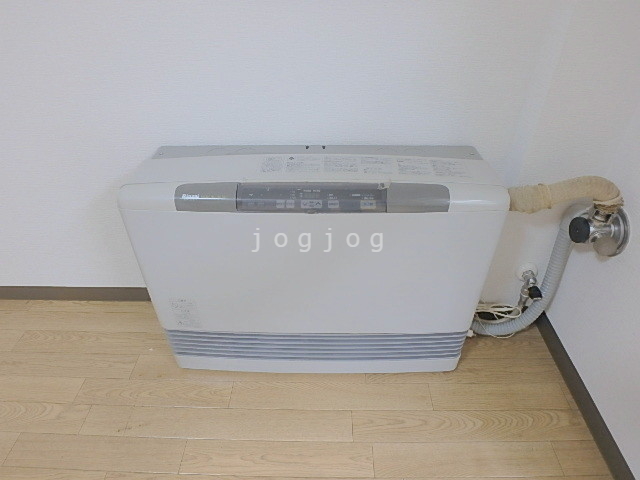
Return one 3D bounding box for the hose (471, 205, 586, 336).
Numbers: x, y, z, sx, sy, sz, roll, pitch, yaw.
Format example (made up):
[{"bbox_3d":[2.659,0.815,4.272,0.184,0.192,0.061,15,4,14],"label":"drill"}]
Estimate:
[{"bbox_3d":[0.516,0.082,0.985,0.185,0.473,0.079,0,37,1],"label":"hose"}]

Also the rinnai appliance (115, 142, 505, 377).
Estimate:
[{"bbox_3d":[-0.010,0.061,0.934,0.710,0.549,0.232,0,37,1],"label":"rinnai appliance"}]

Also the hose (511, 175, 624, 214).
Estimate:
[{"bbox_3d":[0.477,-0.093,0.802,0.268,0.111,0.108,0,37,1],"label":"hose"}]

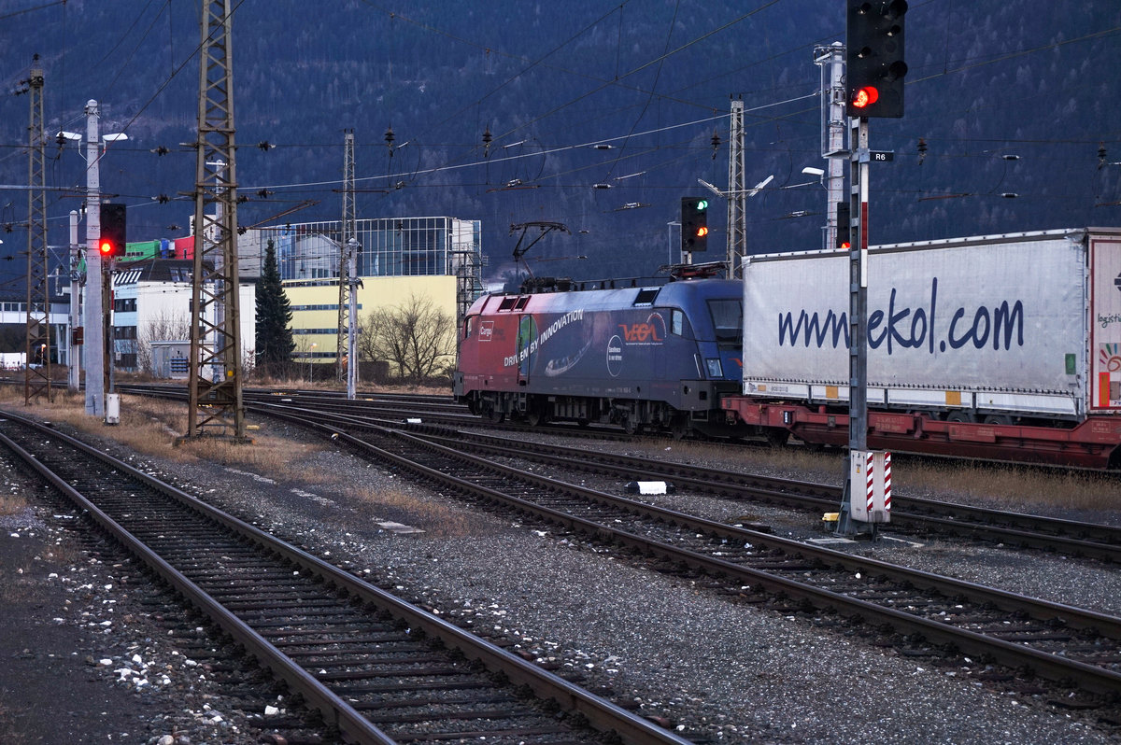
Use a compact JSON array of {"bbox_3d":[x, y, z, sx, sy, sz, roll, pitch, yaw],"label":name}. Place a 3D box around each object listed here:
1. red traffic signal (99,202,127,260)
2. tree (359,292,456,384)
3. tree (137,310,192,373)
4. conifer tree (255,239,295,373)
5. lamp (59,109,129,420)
[{"bbox_3d":[-13.560,-4.287,62.200,0.800,1.700,0.400,0,1,-16],"label":"red traffic signal"},{"bbox_3d":[-11.157,-2.627,150.000,7.200,6.600,6.300,0,1,-4],"label":"tree"},{"bbox_3d":[-34.762,-2.580,180.000,4.800,5.600,4.400,0,1,-11],"label":"tree"},{"bbox_3d":[-24.183,-5.502,174.000,3.600,11.600,3.600,0,1,-8],"label":"conifer tree"},{"bbox_3d":[-16.053,-3.865,70.500,2.400,10.950,0.700,0,1,-15],"label":"lamp"}]

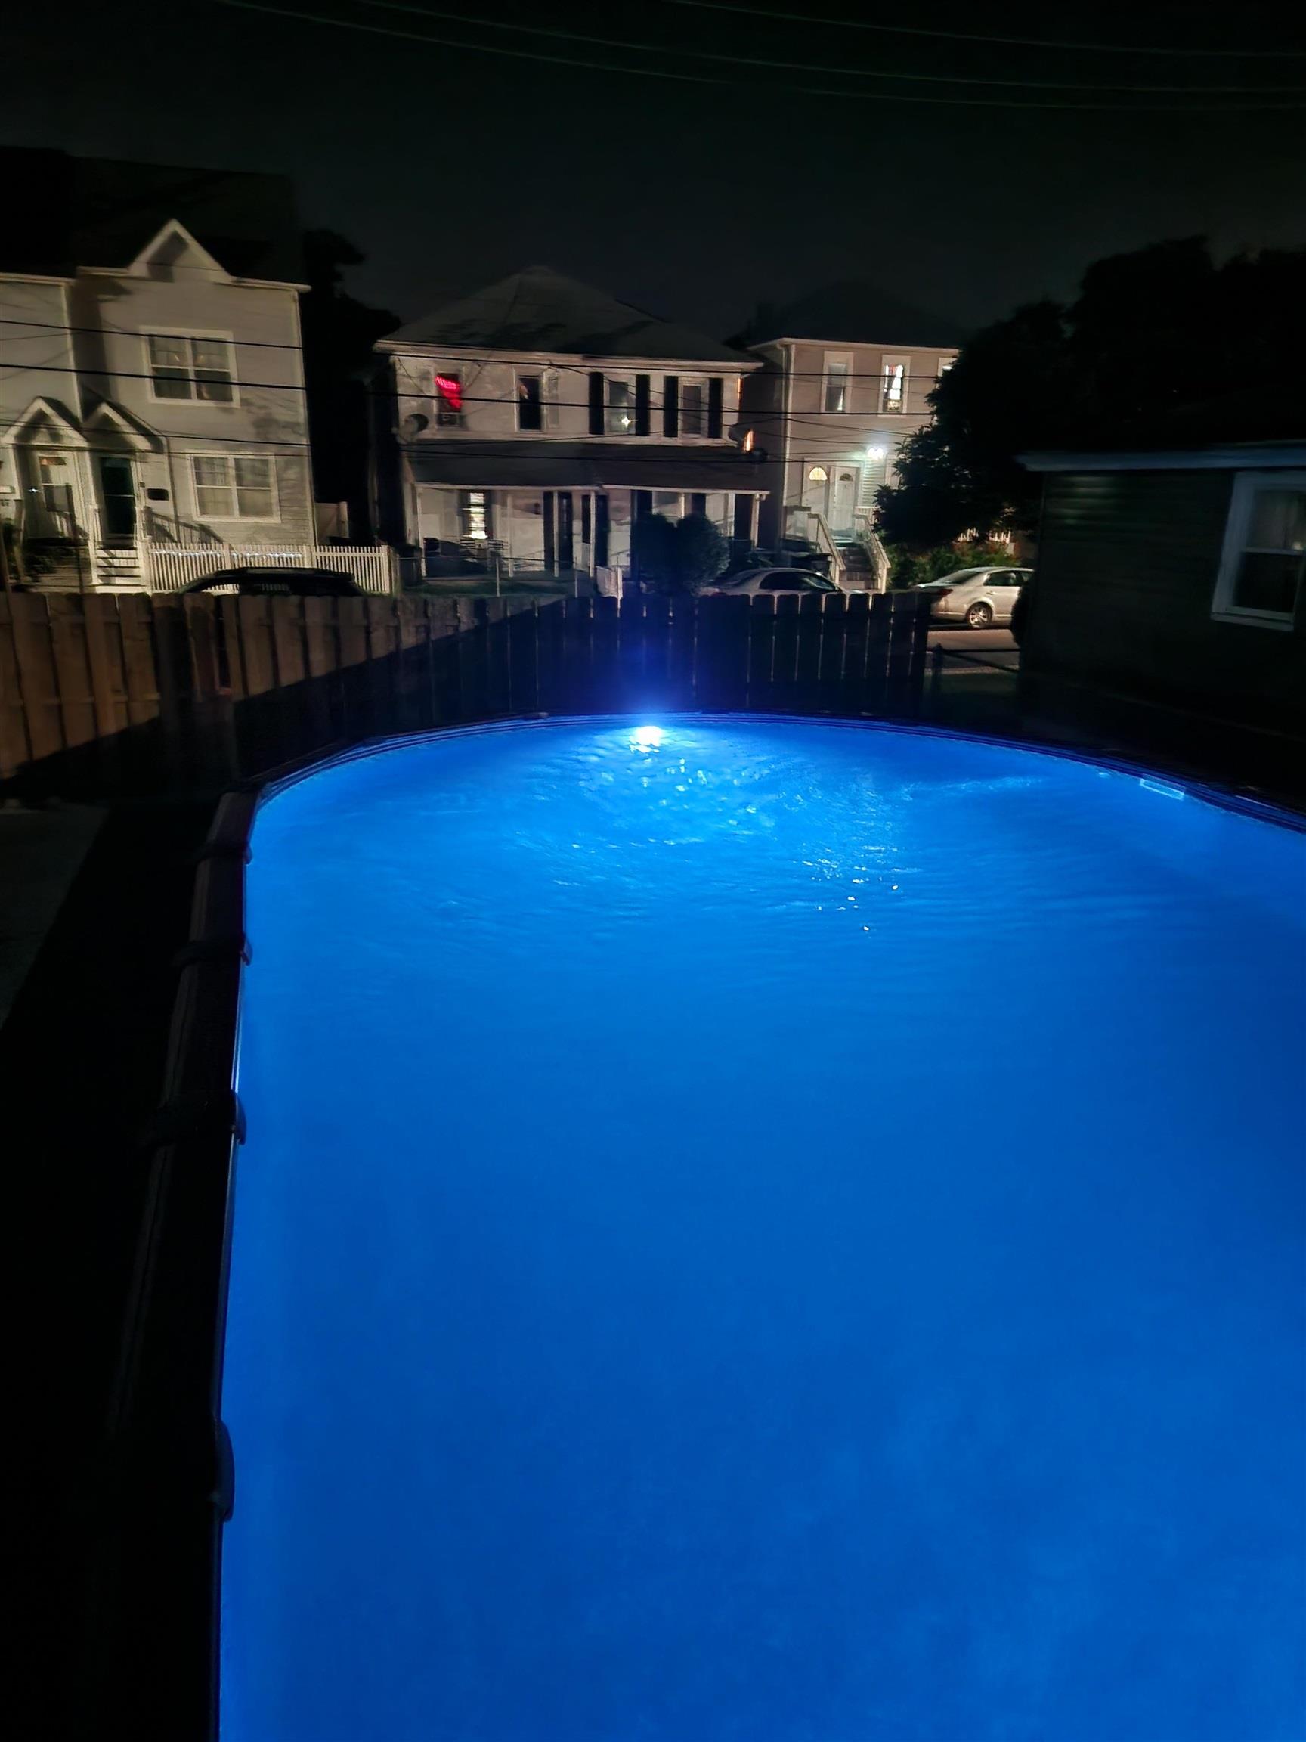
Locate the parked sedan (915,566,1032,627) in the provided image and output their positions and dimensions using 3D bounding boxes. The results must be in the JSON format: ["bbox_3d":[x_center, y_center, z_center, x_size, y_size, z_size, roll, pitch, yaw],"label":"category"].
[{"bbox_3d":[9.260,-7.283,30.620,4.900,1.480,1.830,-5,19,-17],"label":"parked sedan"}]

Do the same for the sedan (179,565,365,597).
[{"bbox_3d":[-8.608,-5.835,25.209,4.750,1.500,1.800,-5,19,-17],"label":"sedan"}]

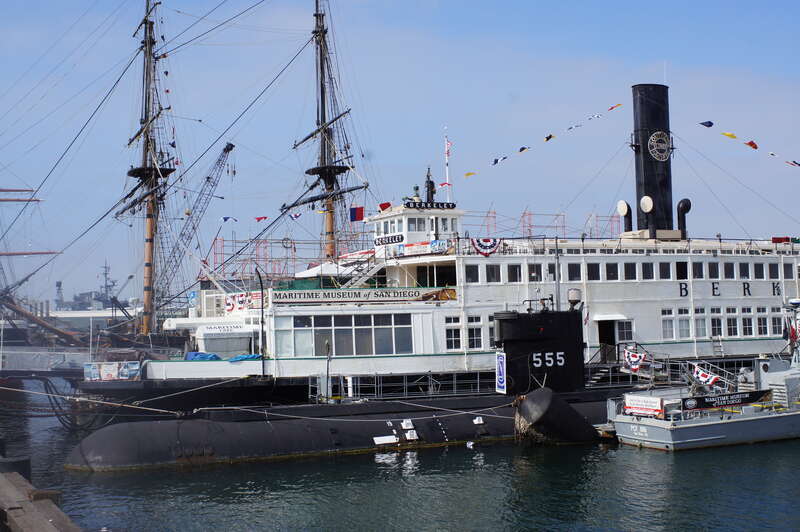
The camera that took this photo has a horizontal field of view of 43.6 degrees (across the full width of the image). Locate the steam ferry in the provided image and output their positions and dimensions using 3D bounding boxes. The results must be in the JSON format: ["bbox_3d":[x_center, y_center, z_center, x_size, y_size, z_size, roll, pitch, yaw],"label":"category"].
[{"bbox_3d":[18.600,-2.500,72.400,83.500,21.200,22.000,-1,-2,-32],"label":"steam ferry"}]

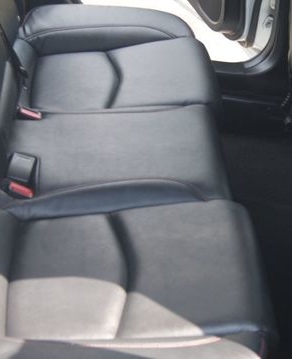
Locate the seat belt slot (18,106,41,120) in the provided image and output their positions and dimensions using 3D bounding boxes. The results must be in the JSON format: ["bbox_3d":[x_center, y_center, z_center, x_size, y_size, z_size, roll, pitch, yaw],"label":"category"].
[{"bbox_3d":[-0.260,-0.149,1.720,0.047,0.013,0.015,16,30,-12],"label":"seat belt slot"}]

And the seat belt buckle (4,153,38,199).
[{"bbox_3d":[-0.242,-0.008,1.490,0.047,0.070,0.040,13,31,-11],"label":"seat belt buckle"}]

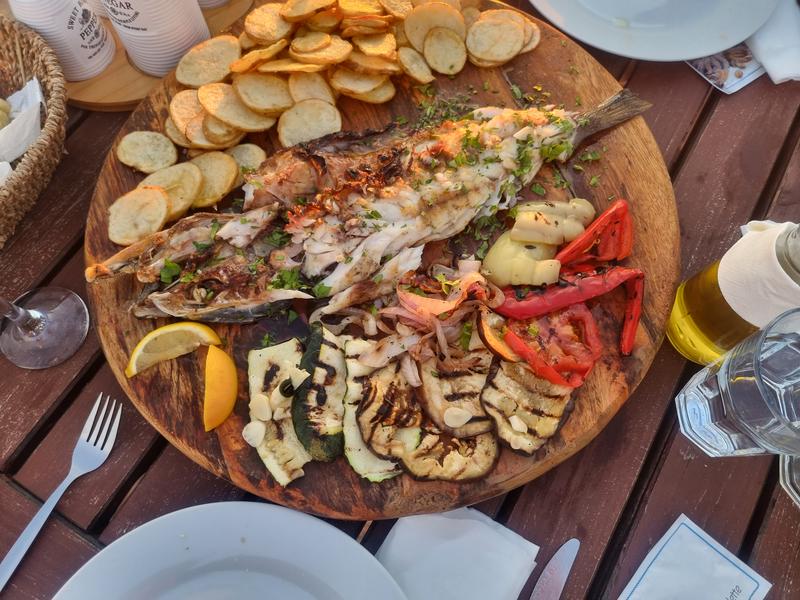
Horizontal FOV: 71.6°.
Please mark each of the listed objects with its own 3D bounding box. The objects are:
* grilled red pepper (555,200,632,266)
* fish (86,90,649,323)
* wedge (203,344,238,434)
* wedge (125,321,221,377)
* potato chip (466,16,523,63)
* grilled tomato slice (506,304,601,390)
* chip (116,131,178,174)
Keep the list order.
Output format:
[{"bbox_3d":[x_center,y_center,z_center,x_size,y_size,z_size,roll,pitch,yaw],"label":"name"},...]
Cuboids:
[{"bbox_3d":[0.166,-0.044,0.446,0.085,0.032,0.041,-38,74,-13],"label":"grilled red pepper"},{"bbox_3d":[-0.010,-0.087,0.457,0.486,0.045,0.152,-24,71,-8],"label":"fish"},{"bbox_3d":[-0.132,0.064,0.411,0.027,0.027,0.065,-4,70,-1],"label":"wedge"},{"bbox_3d":[-0.176,0.034,0.425,0.072,0.024,0.031,-21,71,-7],"label":"wedge"},{"bbox_3d":[0.091,-0.249,0.531,0.054,0.006,0.052,0,70,1],"label":"potato chip"},{"bbox_3d":[0.127,0.030,0.428,0.067,0.025,0.073,0,69,1],"label":"grilled tomato slice"},{"bbox_3d":[-0.227,-0.134,0.498,0.054,0.005,0.040,31,73,11],"label":"chip"}]

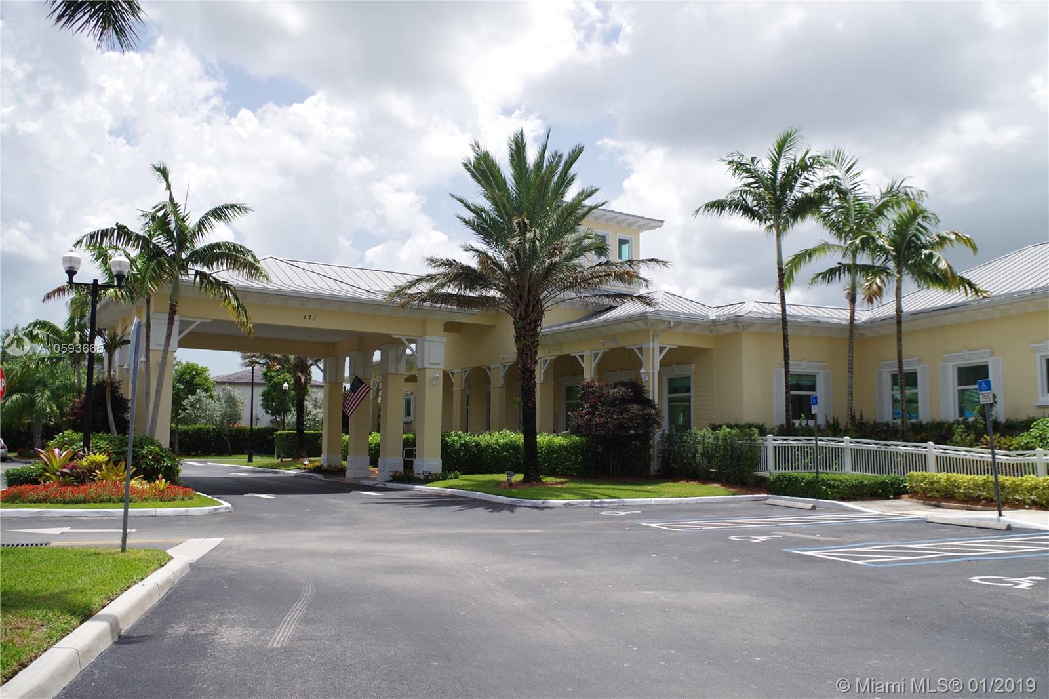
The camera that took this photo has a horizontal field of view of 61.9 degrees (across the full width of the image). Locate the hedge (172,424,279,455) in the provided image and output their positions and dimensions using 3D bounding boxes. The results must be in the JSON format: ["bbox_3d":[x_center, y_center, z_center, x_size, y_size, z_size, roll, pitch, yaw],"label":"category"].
[{"bbox_3d":[-22.153,6.770,64.627,8.300,2.200,1.300,4,-7,-31],"label":"hedge"}]

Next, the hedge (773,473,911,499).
[{"bbox_3d":[8.625,3.772,24.299,3.300,0.620,1.800,4,-7,-31],"label":"hedge"}]

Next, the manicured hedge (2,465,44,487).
[{"bbox_3d":[-13.703,3.542,24.052,1.200,0.550,0.750,0,-6,0],"label":"manicured hedge"}]

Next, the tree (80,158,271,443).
[{"bbox_3d":[-9.590,-0.629,23.480,5.100,8.800,4.800,0,-6,0],"label":"tree"}]

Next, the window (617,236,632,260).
[{"bbox_3d":[4.977,-5.015,43.500,0.980,1.280,0.150,4,-7,-31],"label":"window"}]

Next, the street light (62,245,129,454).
[{"bbox_3d":[-10.235,0.527,20.847,1.450,5.950,0.450,2,-6,-17],"label":"street light"}]

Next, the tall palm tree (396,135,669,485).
[{"bbox_3d":[0.064,-1.371,27.485,8.600,11.100,8.400,0,-6,0],"label":"tall palm tree"}]

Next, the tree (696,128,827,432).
[{"bbox_3d":[7.537,-1.348,27.288,4.200,10.800,4.100,0,-6,0],"label":"tree"}]

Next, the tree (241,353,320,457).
[{"bbox_3d":[-13.128,1.629,50.085,7.200,9.300,7.000,0,-6,0],"label":"tree"}]

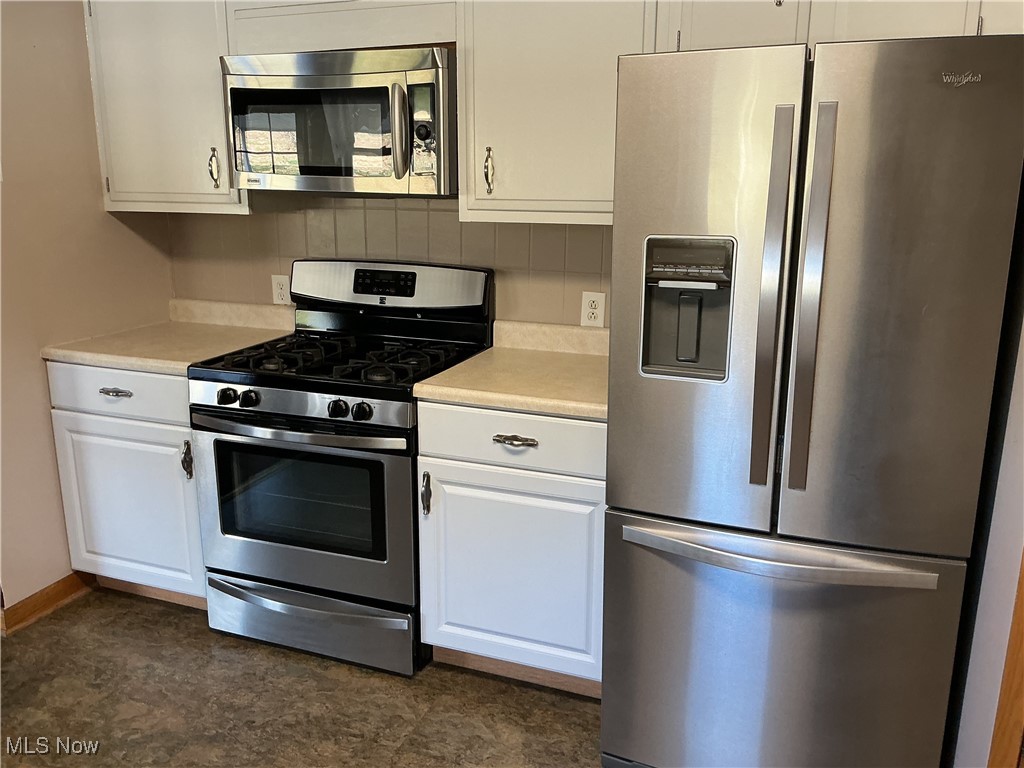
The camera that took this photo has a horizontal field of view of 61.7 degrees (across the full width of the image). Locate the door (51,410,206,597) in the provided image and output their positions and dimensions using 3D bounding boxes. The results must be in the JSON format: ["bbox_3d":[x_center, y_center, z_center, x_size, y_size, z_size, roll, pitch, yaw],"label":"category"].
[{"bbox_3d":[-1.279,0.396,2.885,0.592,0.583,0.020,5,15,20],"label":"door"}]

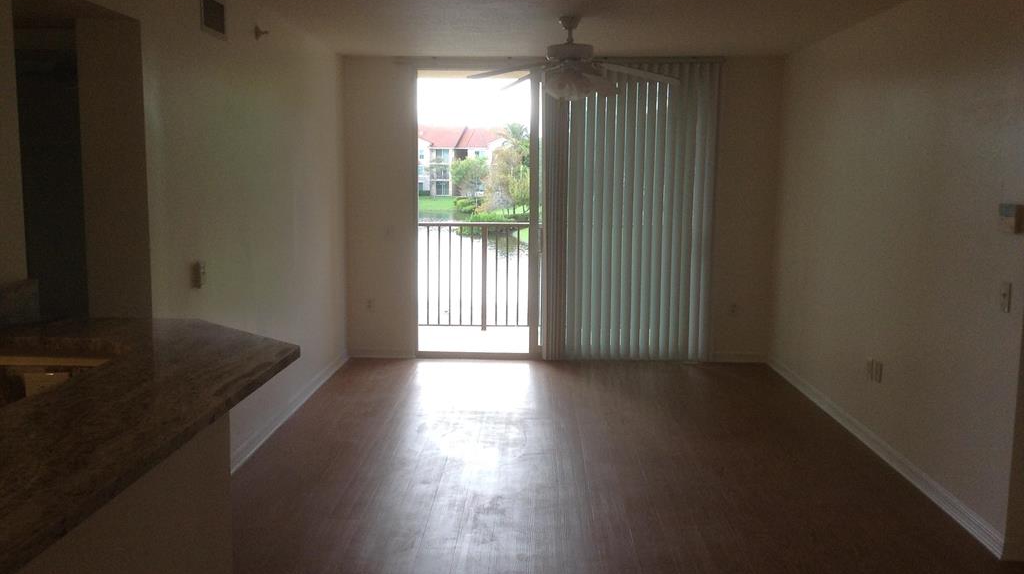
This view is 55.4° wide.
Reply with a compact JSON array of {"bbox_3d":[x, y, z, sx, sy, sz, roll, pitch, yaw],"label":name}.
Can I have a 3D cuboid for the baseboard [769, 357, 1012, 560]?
[{"bbox_3d":[2.051,0.813,5.944,0.020,0.110,3.994,1,7,1],"label":"baseboard"}]

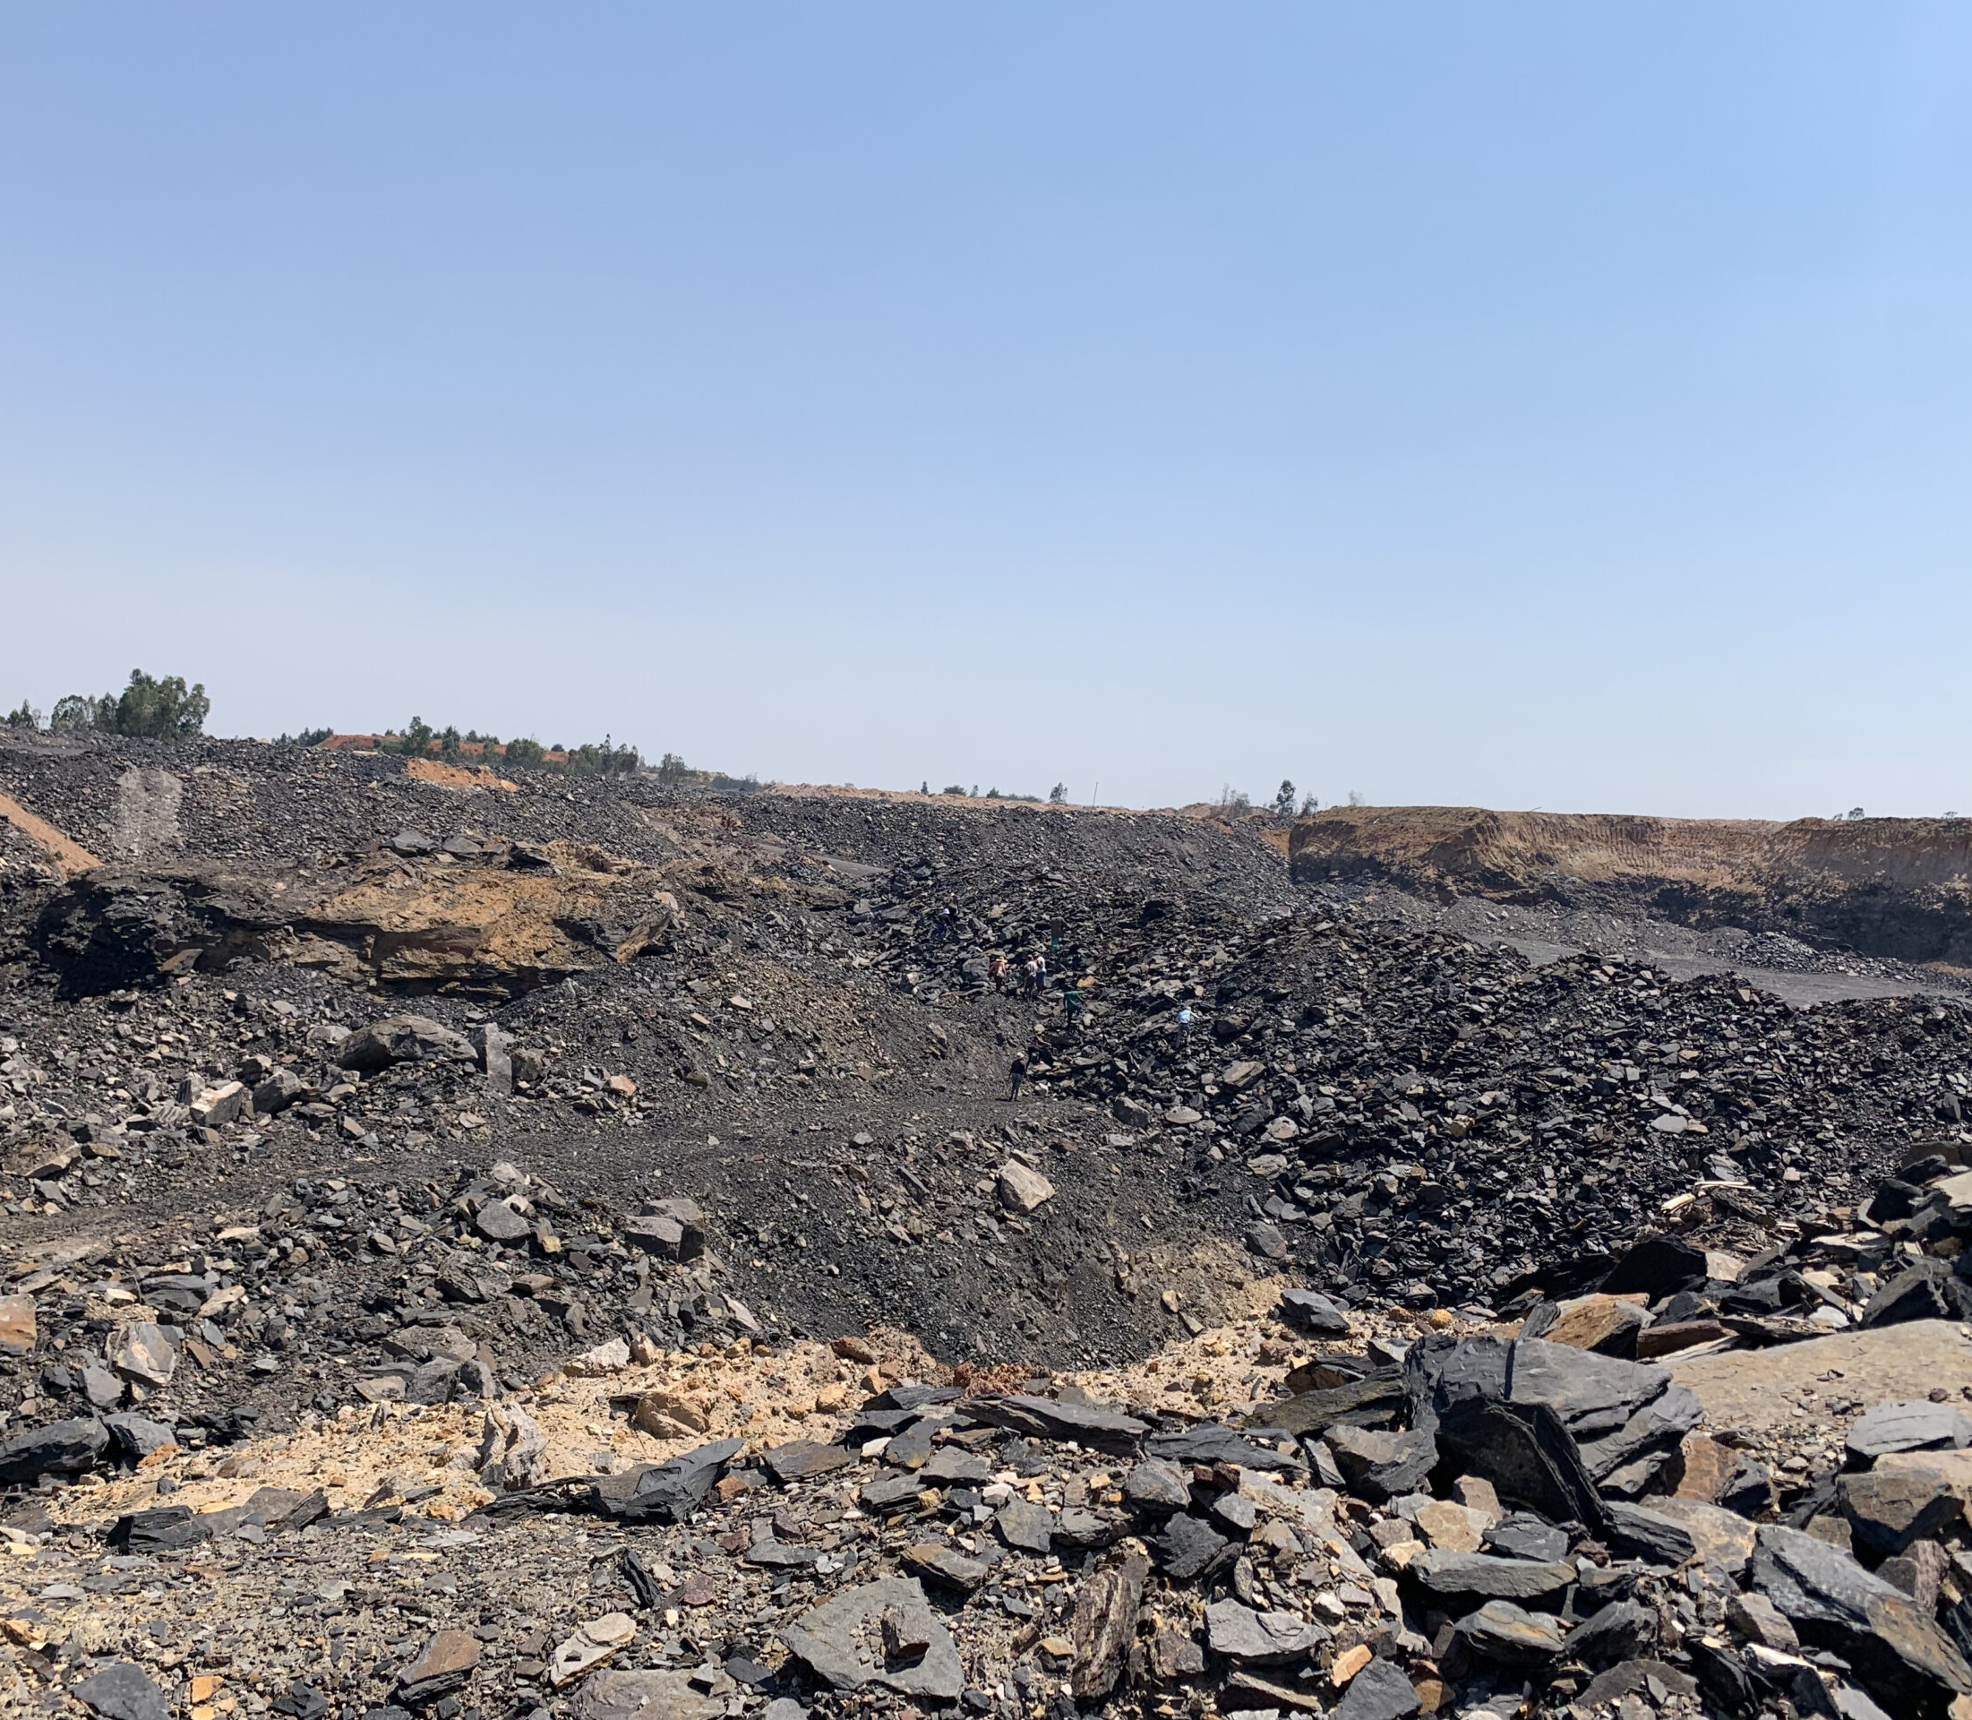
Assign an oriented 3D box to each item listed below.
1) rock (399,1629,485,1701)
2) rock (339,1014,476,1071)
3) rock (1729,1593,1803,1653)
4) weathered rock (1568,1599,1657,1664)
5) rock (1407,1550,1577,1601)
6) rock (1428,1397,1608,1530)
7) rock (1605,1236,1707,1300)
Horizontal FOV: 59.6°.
[{"bbox_3d":[-1.238,1.823,3.900,0.126,0.081,0.159,2,2,30],"label":"rock"},{"bbox_3d":[-17.497,5.517,52.000,4.000,1.600,2.500,-1,2,-19],"label":"rock"},{"bbox_3d":[1.989,1.945,4.400,0.159,0.114,0.135,1,2,27],"label":"rock"},{"bbox_3d":[1.364,1.677,3.750,0.182,0.074,0.115,1,2,25],"label":"weathered rock"},{"bbox_3d":[1.184,1.684,4.050,0.371,0.069,0.147,1,1,0],"label":"rock"},{"bbox_3d":[1.850,2.103,6.000,0.560,0.370,0.270,1,2,32],"label":"rock"},{"bbox_3d":[2.565,1.562,6.600,0.359,0.174,0.269,1,2,10],"label":"rock"}]

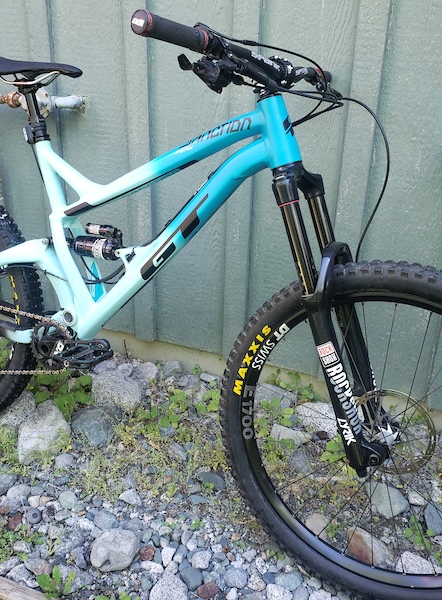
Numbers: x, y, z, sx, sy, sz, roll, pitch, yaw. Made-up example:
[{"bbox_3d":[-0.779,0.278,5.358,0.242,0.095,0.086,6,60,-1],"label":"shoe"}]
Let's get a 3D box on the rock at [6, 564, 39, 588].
[{"bbox_3d":[-0.422,0.589,1.280,0.068,0.039,0.050,-9,27,-22],"label":"rock"}]

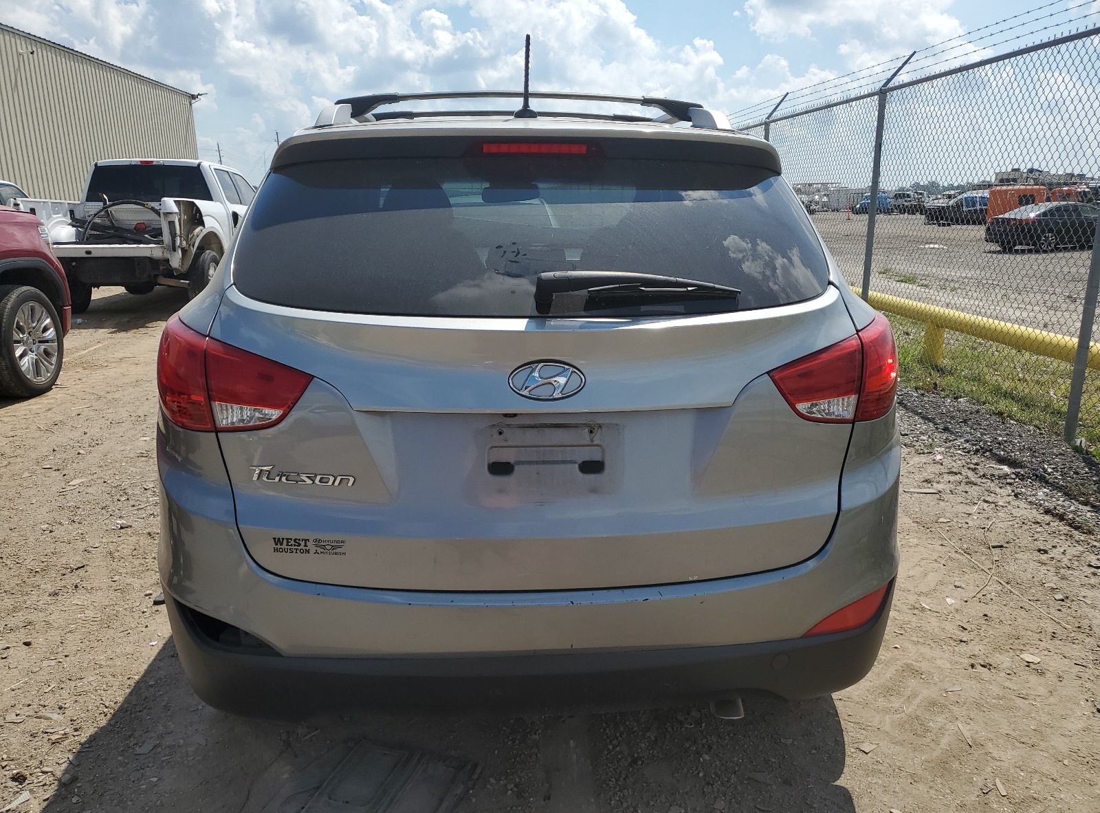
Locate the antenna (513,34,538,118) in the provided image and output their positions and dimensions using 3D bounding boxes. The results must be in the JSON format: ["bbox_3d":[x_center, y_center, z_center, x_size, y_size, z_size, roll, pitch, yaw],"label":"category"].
[{"bbox_3d":[-0.060,-0.842,2.122,0.062,0.187,0.165,-1,14,-5],"label":"antenna"}]

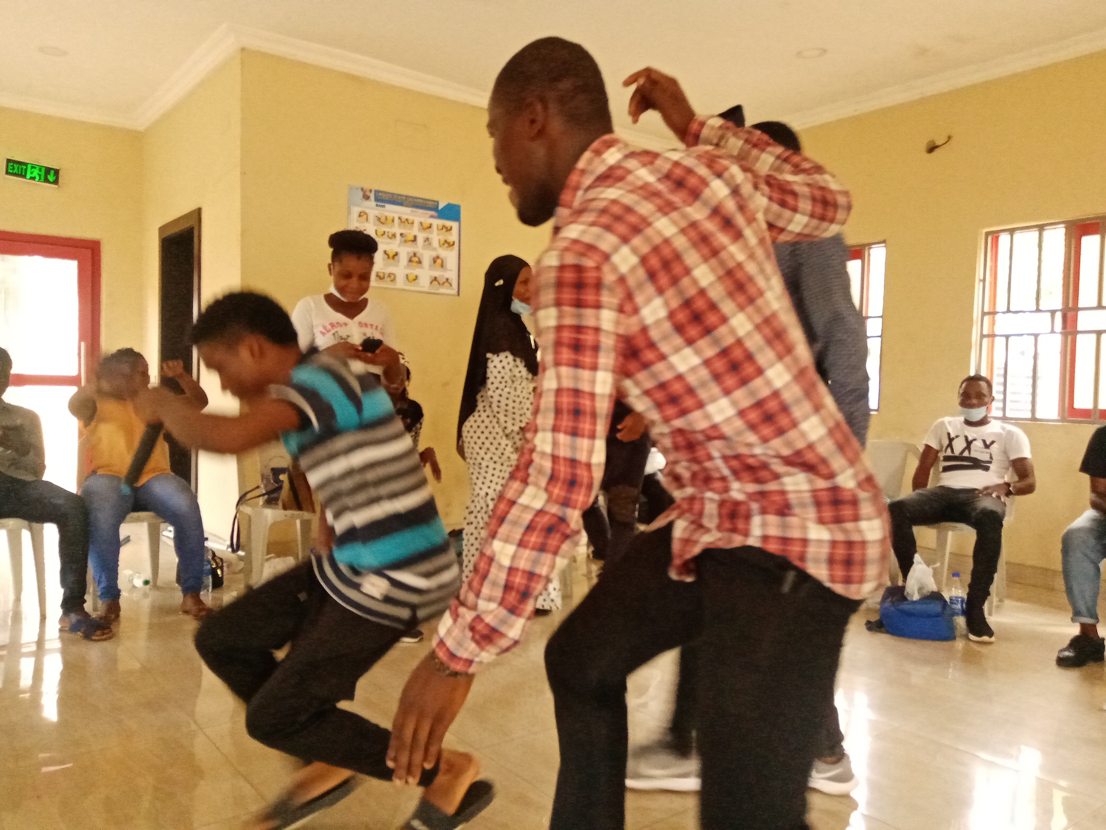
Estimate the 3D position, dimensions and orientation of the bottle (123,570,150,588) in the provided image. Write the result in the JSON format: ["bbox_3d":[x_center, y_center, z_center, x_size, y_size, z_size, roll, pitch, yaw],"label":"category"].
[{"bbox_3d":[-2.107,0.833,4.215,0.220,0.064,0.064,3,3,40],"label":"bottle"}]

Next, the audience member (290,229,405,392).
[{"bbox_3d":[-0.799,0.097,3.250,0.480,1.670,0.340,1,2,-16],"label":"audience member"}]

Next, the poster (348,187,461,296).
[{"bbox_3d":[-0.948,-1.105,5.300,0.800,0.600,0.012,0,3,-37],"label":"poster"}]

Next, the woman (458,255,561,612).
[{"bbox_3d":[-0.183,0.096,3.870,0.480,1.650,0.460,2,2,16],"label":"woman"}]

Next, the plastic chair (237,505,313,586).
[{"bbox_3d":[-1.300,0.483,4.200,0.460,0.800,0.500,1,2,0],"label":"plastic chair"}]

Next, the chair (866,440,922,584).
[{"bbox_3d":[1.720,0.540,4.480,0.480,0.800,0.520,3,3,36],"label":"chair"}]

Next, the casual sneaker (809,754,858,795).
[{"bbox_3d":[0.690,0.950,2.300,0.280,0.110,0.105,3,3,32],"label":"casual sneaker"}]

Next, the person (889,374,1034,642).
[{"bbox_3d":[1.955,0.375,3.980,0.660,1.180,0.820,3,3,31],"label":"person"}]

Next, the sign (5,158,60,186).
[{"bbox_3d":[-3.664,-1.707,5.850,0.335,0.130,0.030,6,-1,-37],"label":"sign"}]

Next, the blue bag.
[{"bbox_3d":[1.645,0.867,3.770,0.330,0.200,0.220,2,2,21],"label":"blue bag"}]

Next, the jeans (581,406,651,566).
[{"bbox_3d":[0.318,0.394,4.100,0.370,0.950,0.280,2,2,6],"label":"jeans"}]

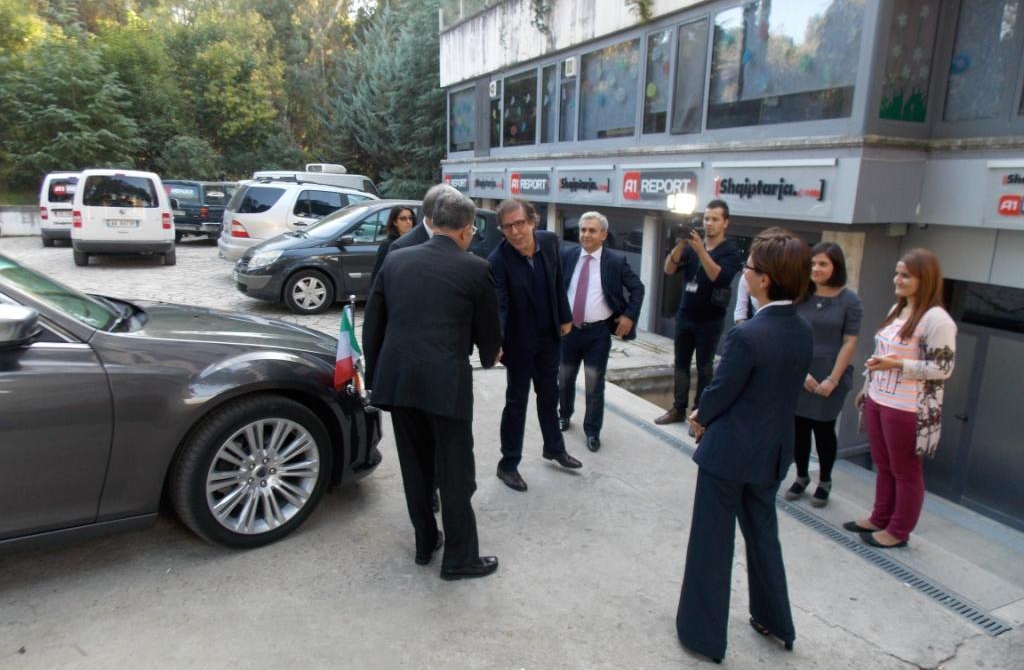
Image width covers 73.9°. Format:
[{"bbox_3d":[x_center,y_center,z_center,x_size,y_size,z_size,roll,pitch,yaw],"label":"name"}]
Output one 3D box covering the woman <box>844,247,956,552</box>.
[{"bbox_3d":[2.163,0.359,3.801,0.450,1.670,0.480,-4,13,-21],"label":"woman"}]

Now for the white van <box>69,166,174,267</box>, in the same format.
[{"bbox_3d":[-8.430,-2.567,14.775,1.810,1.820,4.410,-3,13,-28],"label":"white van"}]

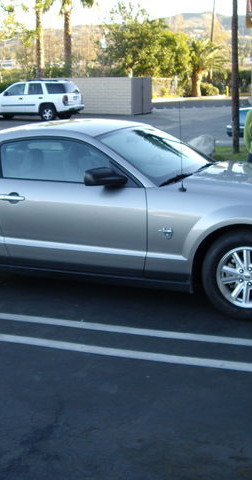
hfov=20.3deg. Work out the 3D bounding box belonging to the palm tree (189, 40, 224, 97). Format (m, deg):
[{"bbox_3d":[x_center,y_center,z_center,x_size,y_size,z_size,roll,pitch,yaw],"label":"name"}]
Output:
[{"bbox_3d":[7.218,-15.468,63.000,3.400,5.200,3.400,-2,12,0],"label":"palm tree"}]

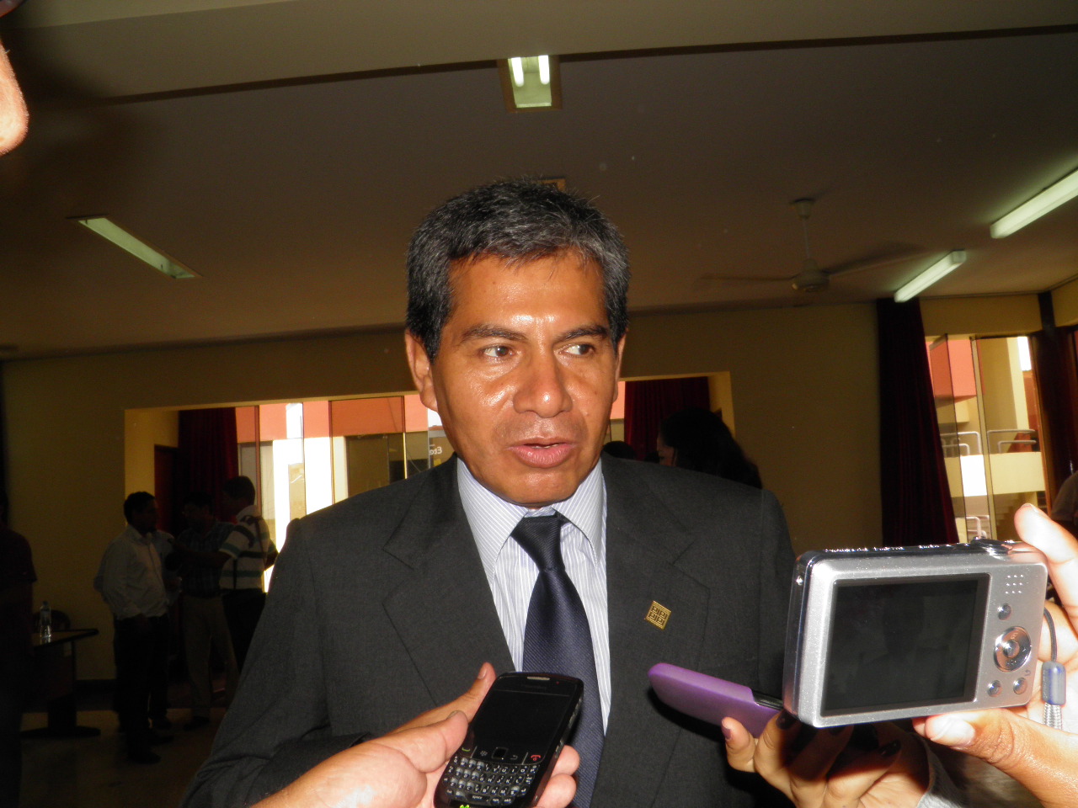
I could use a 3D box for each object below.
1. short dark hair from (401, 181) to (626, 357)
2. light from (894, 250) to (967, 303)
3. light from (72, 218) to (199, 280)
[{"bbox_3d":[-0.018,-0.097,0.720,0.182,0.175,0.200,-3,-1,-12],"label":"short dark hair"},{"bbox_3d":[3.126,-1.007,6.990,0.130,0.100,1.210,-4,-7,3],"label":"light"},{"bbox_3d":[-2.423,-0.950,5.345,0.230,0.100,1.260,-4,-7,3],"label":"light"}]

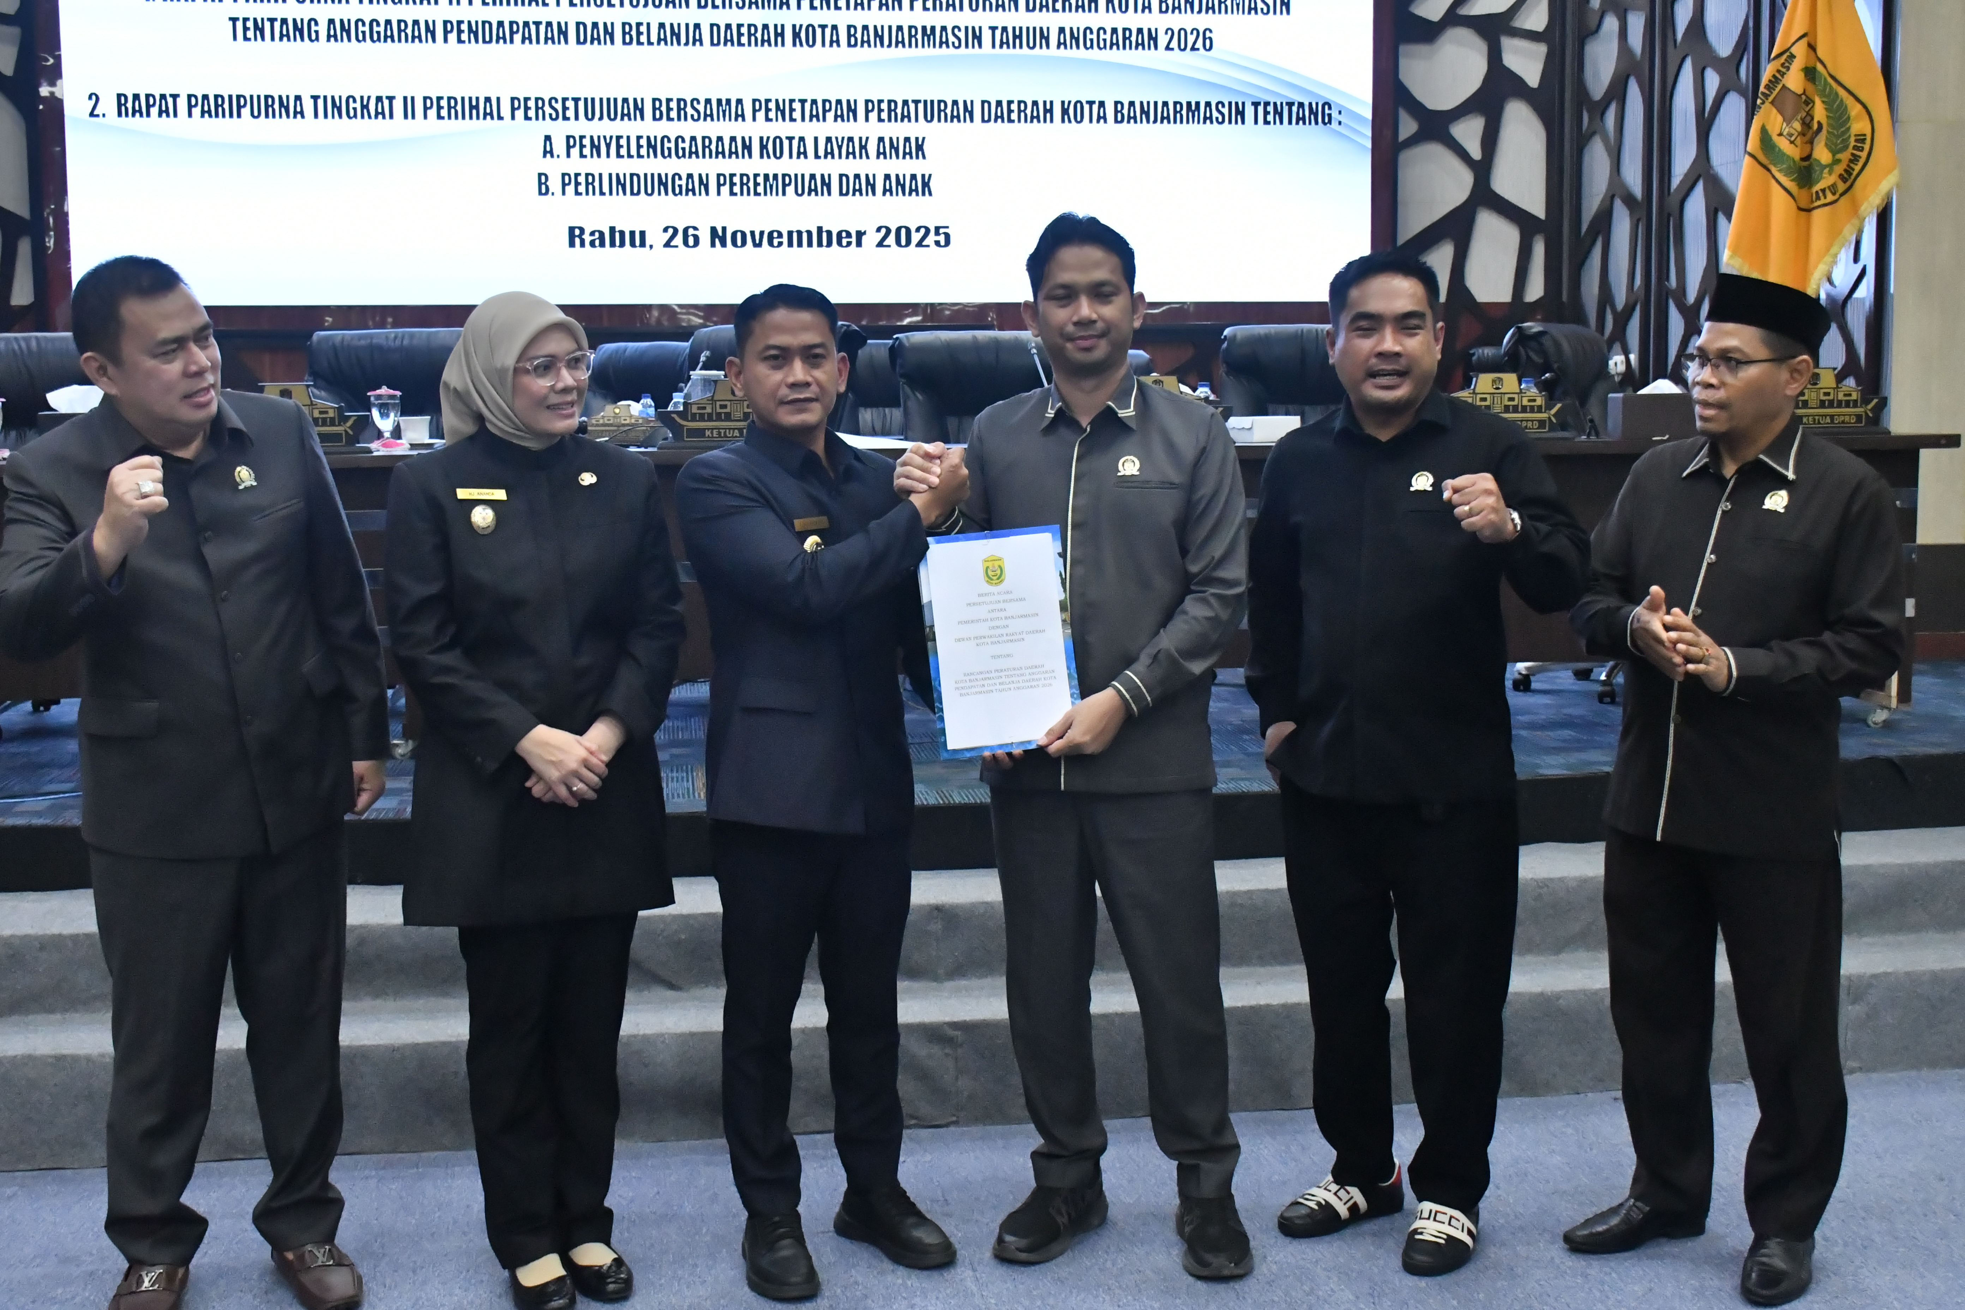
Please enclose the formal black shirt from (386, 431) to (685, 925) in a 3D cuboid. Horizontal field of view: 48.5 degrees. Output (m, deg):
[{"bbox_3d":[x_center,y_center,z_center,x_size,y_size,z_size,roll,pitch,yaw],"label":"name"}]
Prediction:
[{"bbox_3d":[-0.711,0.041,3.476,0.470,0.791,0.360,-2,6,-14],"label":"formal black shirt"}]

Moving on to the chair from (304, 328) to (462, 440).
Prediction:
[{"bbox_3d":[-1.837,-0.404,6.740,0.650,1.180,0.680,-1,6,-6],"label":"chair"}]

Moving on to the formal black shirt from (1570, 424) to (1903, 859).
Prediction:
[{"bbox_3d":[1.221,-0.019,3.536,0.500,0.709,0.430,5,8,43],"label":"formal black shirt"}]

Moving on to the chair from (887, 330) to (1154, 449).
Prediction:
[{"bbox_3d":[-0.003,-0.435,6.910,0.650,1.170,0.680,-1,6,-8],"label":"chair"}]

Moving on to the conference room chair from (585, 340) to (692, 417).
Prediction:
[{"bbox_3d":[-1.067,-0.480,7.487,0.650,1.170,0.680,-1,6,-5],"label":"conference room chair"}]

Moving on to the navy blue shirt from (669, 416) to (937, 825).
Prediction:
[{"bbox_3d":[-0.292,-0.038,3.563,0.450,0.676,0.380,-4,6,-30],"label":"navy blue shirt"}]

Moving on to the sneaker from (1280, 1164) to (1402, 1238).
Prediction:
[{"bbox_3d":[0.630,0.950,3.839,0.280,0.100,0.105,-4,7,-35],"label":"sneaker"}]

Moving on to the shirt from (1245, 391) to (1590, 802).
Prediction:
[{"bbox_3d":[0.727,-0.094,3.646,0.540,0.689,0.380,2,6,27],"label":"shirt"}]

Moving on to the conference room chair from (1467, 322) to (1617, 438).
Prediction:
[{"bbox_3d":[1.945,-0.473,7.039,0.680,1.180,0.650,5,8,44],"label":"conference room chair"}]

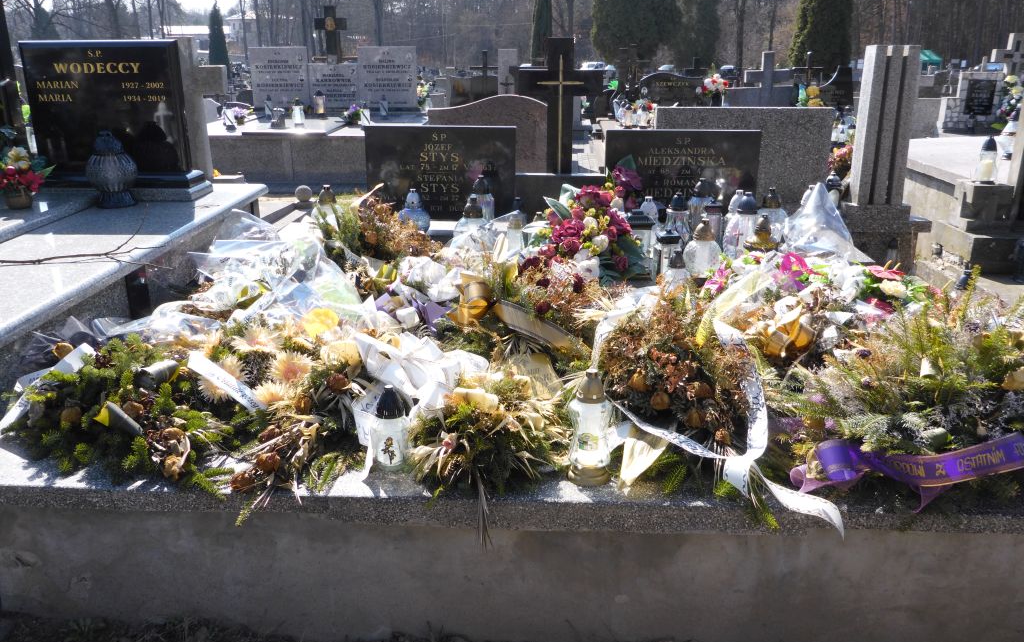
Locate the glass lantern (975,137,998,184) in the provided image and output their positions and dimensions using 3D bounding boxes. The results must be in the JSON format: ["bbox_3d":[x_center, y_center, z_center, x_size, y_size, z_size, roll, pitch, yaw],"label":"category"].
[{"bbox_3d":[2.585,-0.876,4.500,0.100,0.256,0.100,2,18,6],"label":"glass lantern"}]

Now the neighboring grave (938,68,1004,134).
[{"bbox_3d":[4.867,-2.301,8.700,0.620,0.667,0.200,3,18,8],"label":"neighboring grave"}]

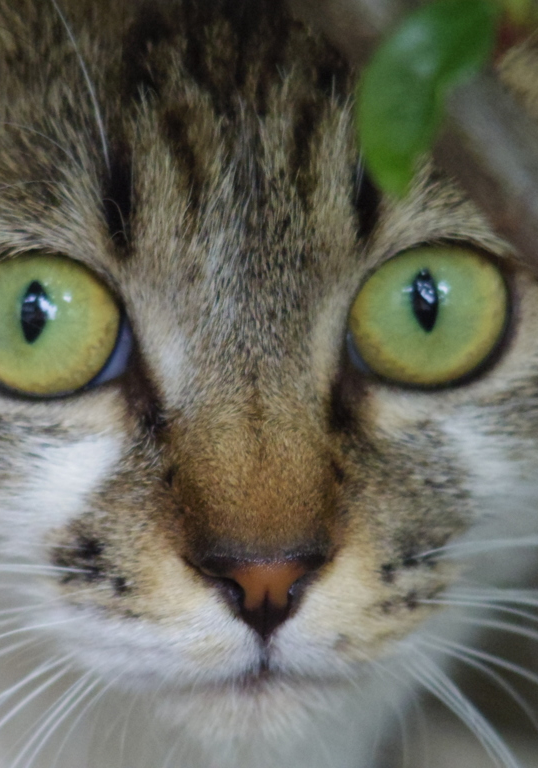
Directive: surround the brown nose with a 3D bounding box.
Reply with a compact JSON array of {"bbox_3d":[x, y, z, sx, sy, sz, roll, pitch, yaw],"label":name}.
[{"bbox_3d":[-0.001,0.022,0.728,0.013,0.009,0.010,1,3,-4],"label":"brown nose"}]

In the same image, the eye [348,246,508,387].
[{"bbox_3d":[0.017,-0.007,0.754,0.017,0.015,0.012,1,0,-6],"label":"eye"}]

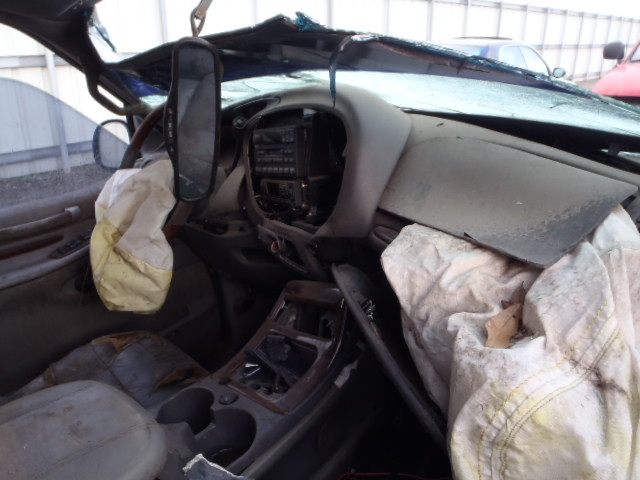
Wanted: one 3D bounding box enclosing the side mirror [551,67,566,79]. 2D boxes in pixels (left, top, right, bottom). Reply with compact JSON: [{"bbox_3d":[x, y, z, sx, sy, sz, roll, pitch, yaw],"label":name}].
[{"bbox_3d":[3.180,-2.225,6.900,0.190,0.140,0.110,13,22,36],"label":"side mirror"}]

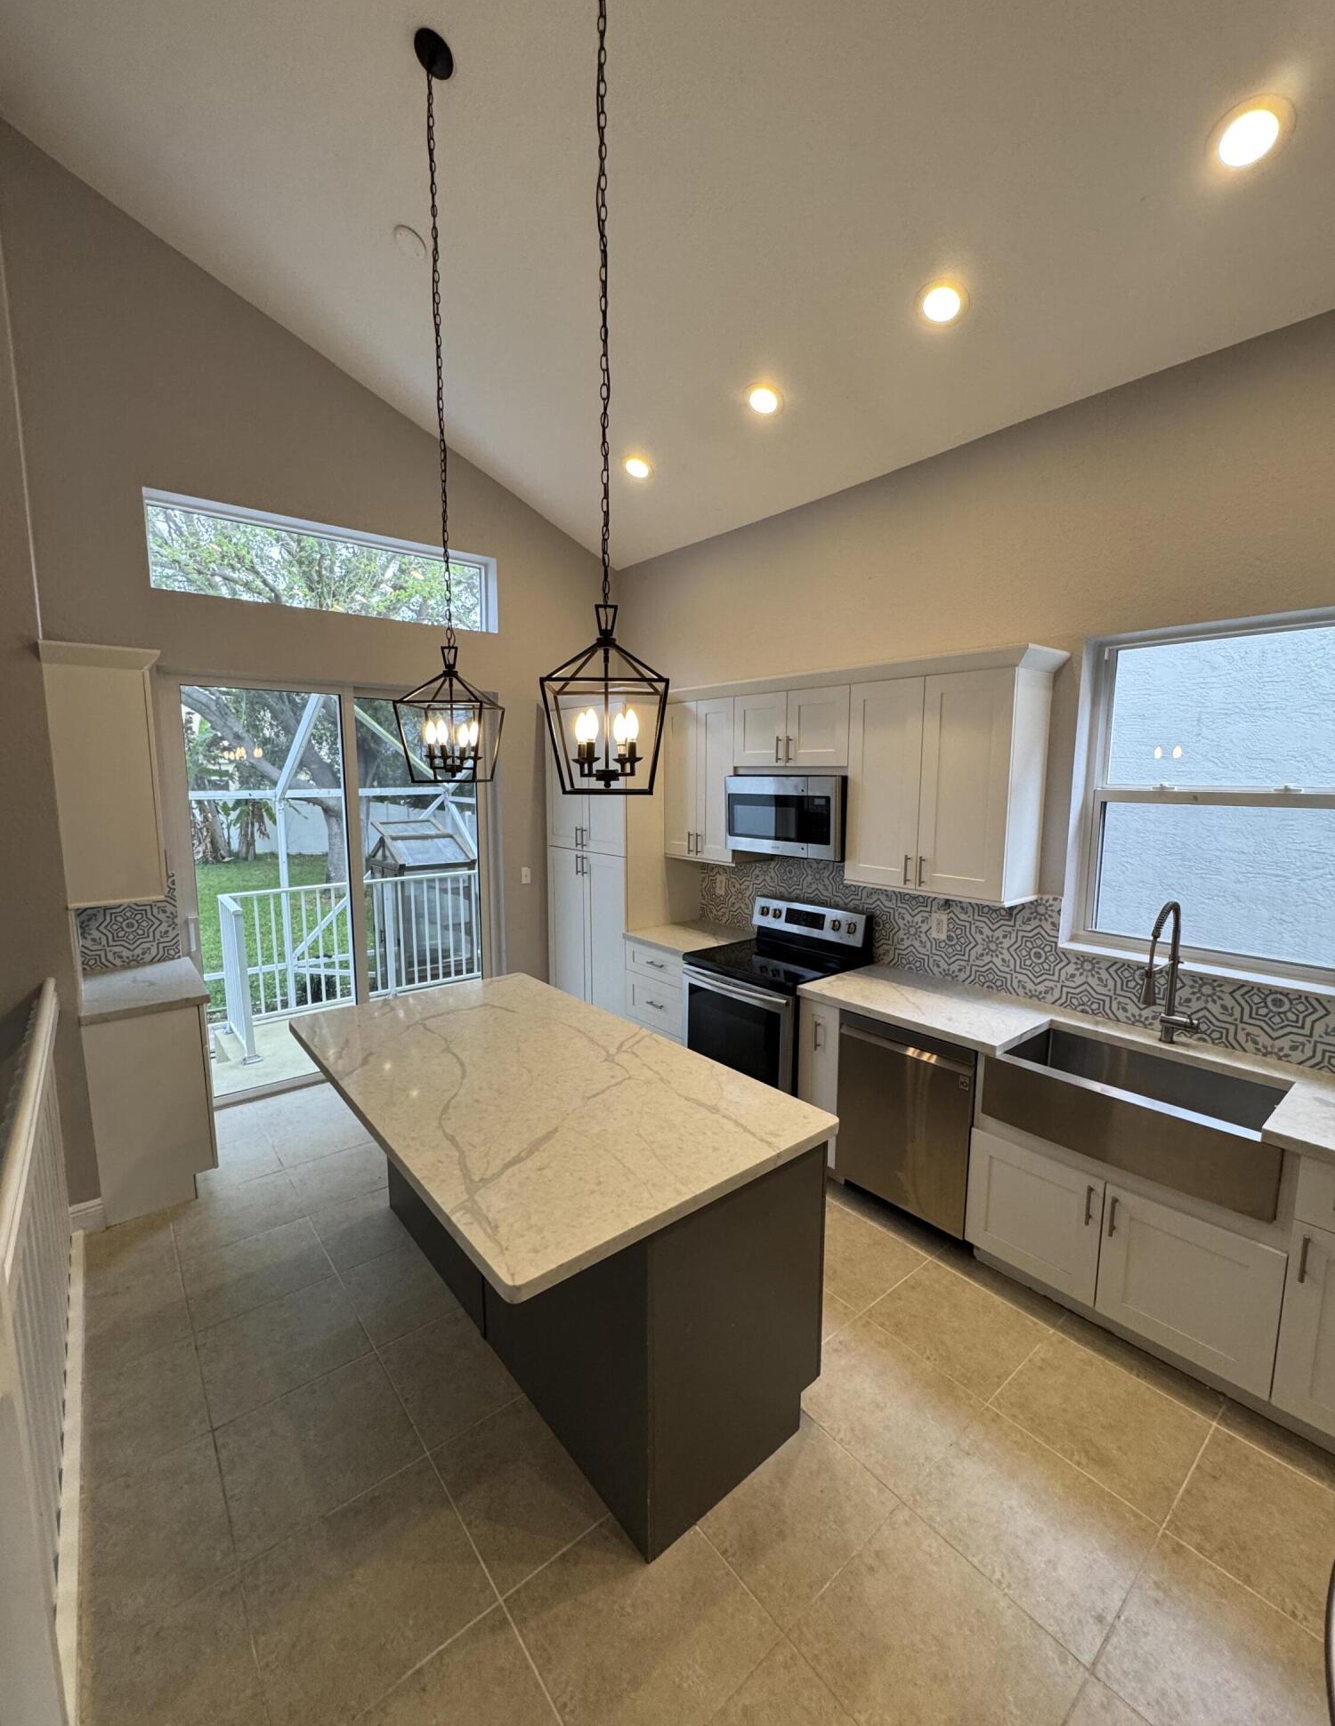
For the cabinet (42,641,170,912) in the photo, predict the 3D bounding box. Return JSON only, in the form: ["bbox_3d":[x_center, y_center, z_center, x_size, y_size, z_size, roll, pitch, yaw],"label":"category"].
[{"bbox_3d":[-2.421,-0.379,3.132,0.350,1.000,0.850,-6,10,-39],"label":"cabinet"}]

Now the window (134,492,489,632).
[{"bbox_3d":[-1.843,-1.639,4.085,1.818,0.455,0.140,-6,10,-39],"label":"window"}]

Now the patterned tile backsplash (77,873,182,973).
[{"bbox_3d":[-2.667,0.287,3.567,0.400,0.452,0.012,-6,10,-39],"label":"patterned tile backsplash"}]

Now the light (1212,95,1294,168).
[{"bbox_3d":[1.532,-1.919,1.891,0.185,0.030,0.185,22,-8,-39],"label":"light"}]

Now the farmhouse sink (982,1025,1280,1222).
[{"bbox_3d":[1.591,0.816,2.441,0.505,0.240,0.830,-6,10,-39],"label":"farmhouse sink"}]

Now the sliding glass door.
[{"bbox_3d":[-1.938,0.143,4.485,1.780,2.365,0.110,-6,10,-39],"label":"sliding glass door"}]

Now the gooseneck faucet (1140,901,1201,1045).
[{"bbox_3d":[1.745,0.403,2.497,0.260,0.515,0.150,-6,10,-39],"label":"gooseneck faucet"}]

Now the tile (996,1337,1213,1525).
[{"bbox_3d":[1.299,1.657,2.156,0.457,0.012,0.457,-6,10,-39],"label":"tile"}]

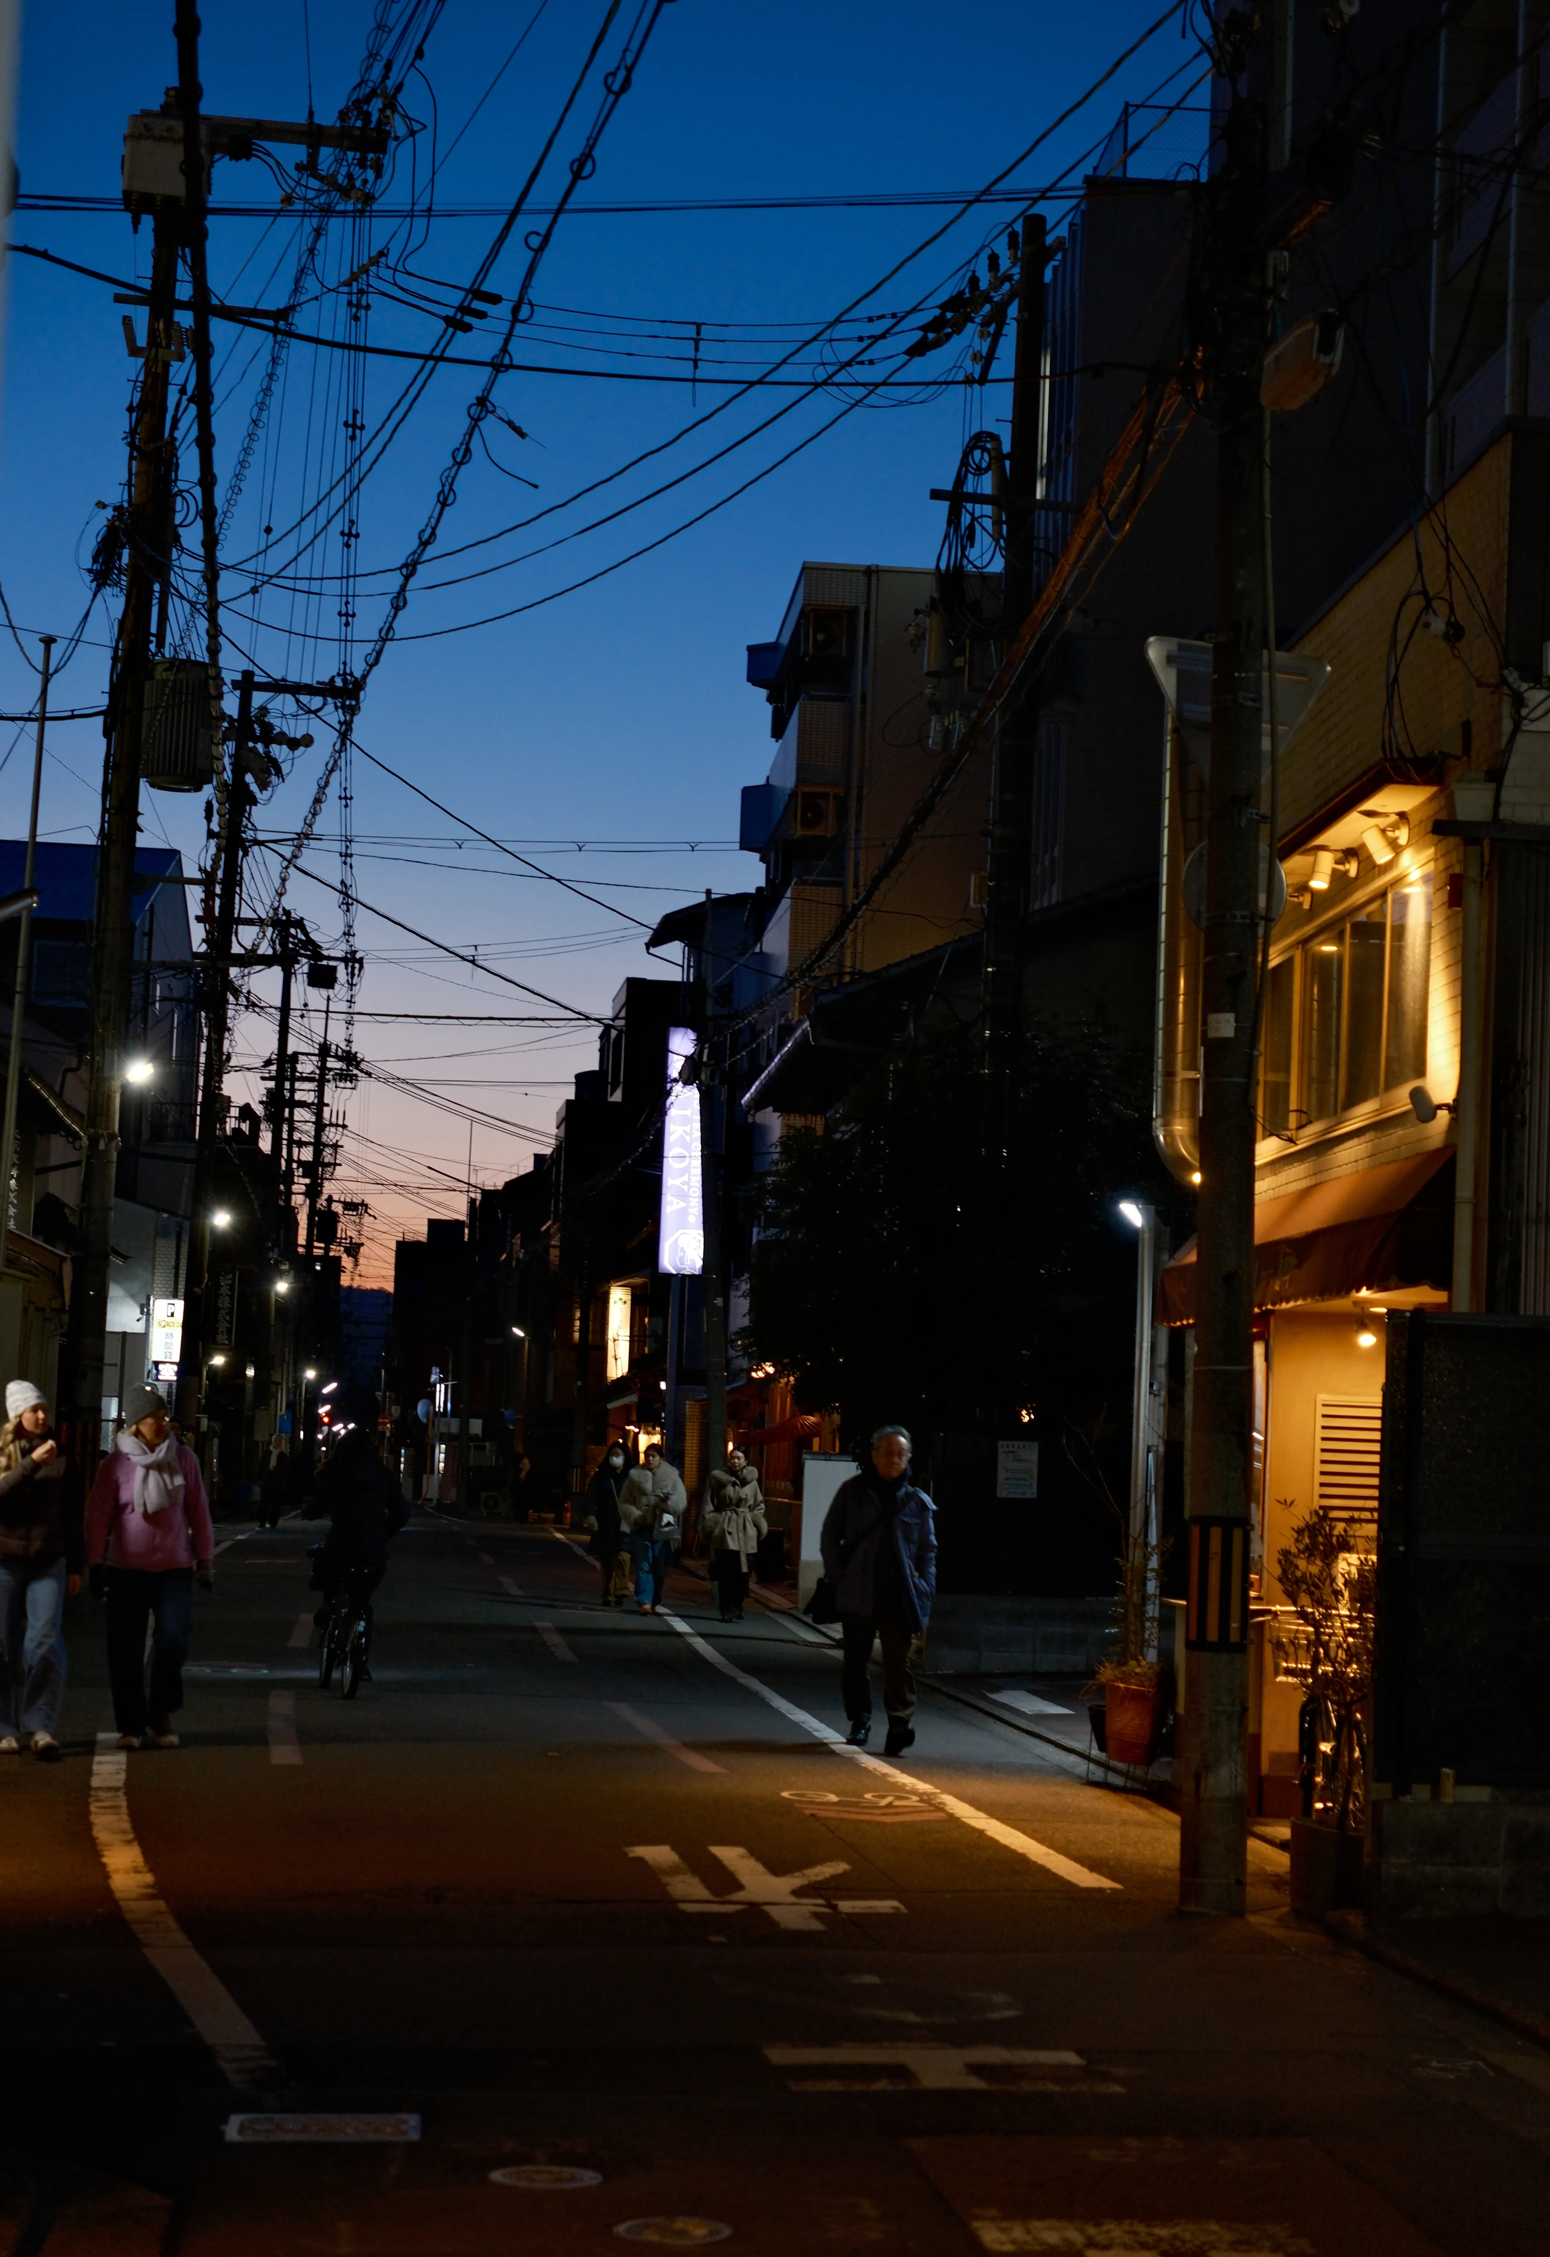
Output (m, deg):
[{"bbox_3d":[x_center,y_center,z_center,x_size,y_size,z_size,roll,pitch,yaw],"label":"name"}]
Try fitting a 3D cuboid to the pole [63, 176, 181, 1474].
[{"bbox_3d":[-5.705,-2.357,31.065,0.340,12.970,0.340,3,-5,-6],"label":"pole"}]

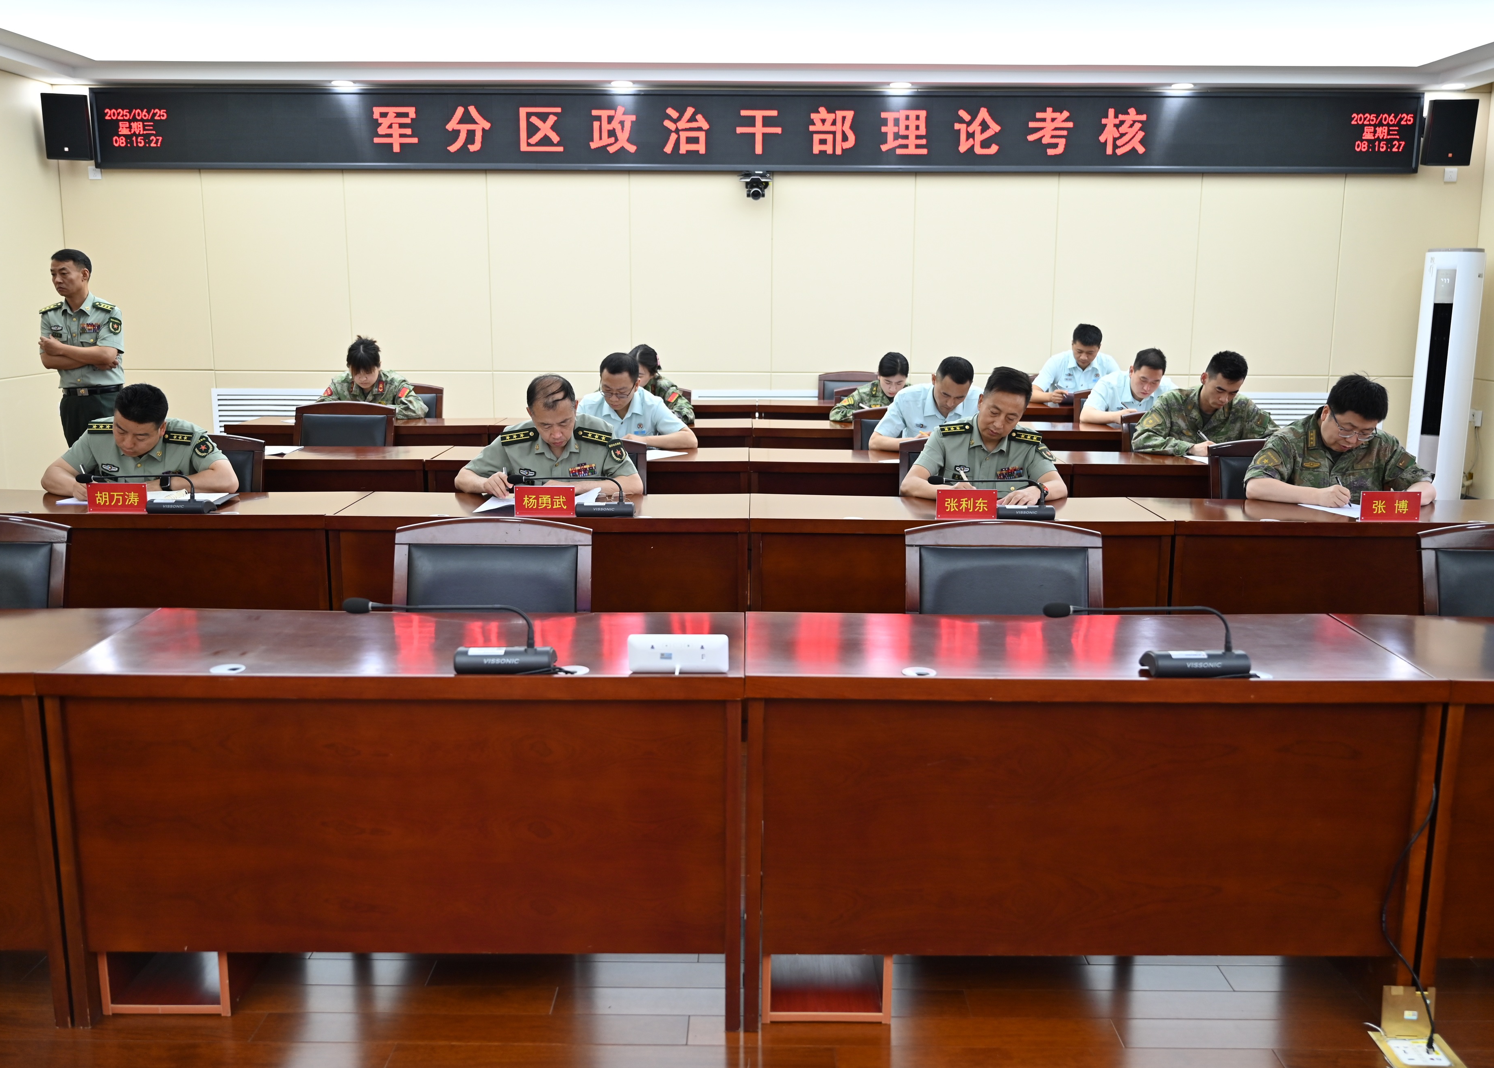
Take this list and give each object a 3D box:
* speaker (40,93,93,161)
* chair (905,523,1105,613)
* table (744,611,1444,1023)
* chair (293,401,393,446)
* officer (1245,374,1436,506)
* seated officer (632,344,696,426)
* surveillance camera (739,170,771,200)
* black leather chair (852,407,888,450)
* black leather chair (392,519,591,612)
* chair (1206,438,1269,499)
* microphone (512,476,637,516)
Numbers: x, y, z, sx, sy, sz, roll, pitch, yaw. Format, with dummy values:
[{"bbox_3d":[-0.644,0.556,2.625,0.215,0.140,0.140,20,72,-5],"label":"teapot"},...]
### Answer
[{"bbox_3d":[-4.549,-2.721,8.945,0.270,0.420,0.250,-4,15,-21],"label":"speaker"},{"bbox_3d":[0.655,0.476,3.257,0.520,0.950,0.590,0,11,0],"label":"chair"},{"bbox_3d":[0.685,0.621,2.979,1.390,0.770,0.540,0,11,0],"label":"table"},{"bbox_3d":[-1.947,-0.126,6.318,0.500,0.955,0.580,0,11,0],"label":"chair"},{"bbox_3d":[2.134,0.013,4.918,0.640,1.220,0.740,0,11,1],"label":"officer"},{"bbox_3d":[-0.571,-0.510,7.843,0.580,1.160,0.750,1,11,5],"label":"seated officer"},{"bbox_3d":[0.055,-2.372,9.087,0.210,0.200,0.200,0,11,1],"label":"surveillance camera"},{"bbox_3d":[0.785,-0.138,6.509,0.520,0.940,0.590,0,11,0],"label":"black leather chair"},{"bbox_3d":[-0.634,0.475,3.174,0.500,0.955,0.580,0,11,0],"label":"black leather chair"},{"bbox_3d":[2.054,0.126,5.072,0.530,0.940,0.580,0,11,1],"label":"chair"},{"bbox_3d":[-0.578,-0.122,4.446,0.410,0.135,0.110,0,11,0],"label":"microphone"}]

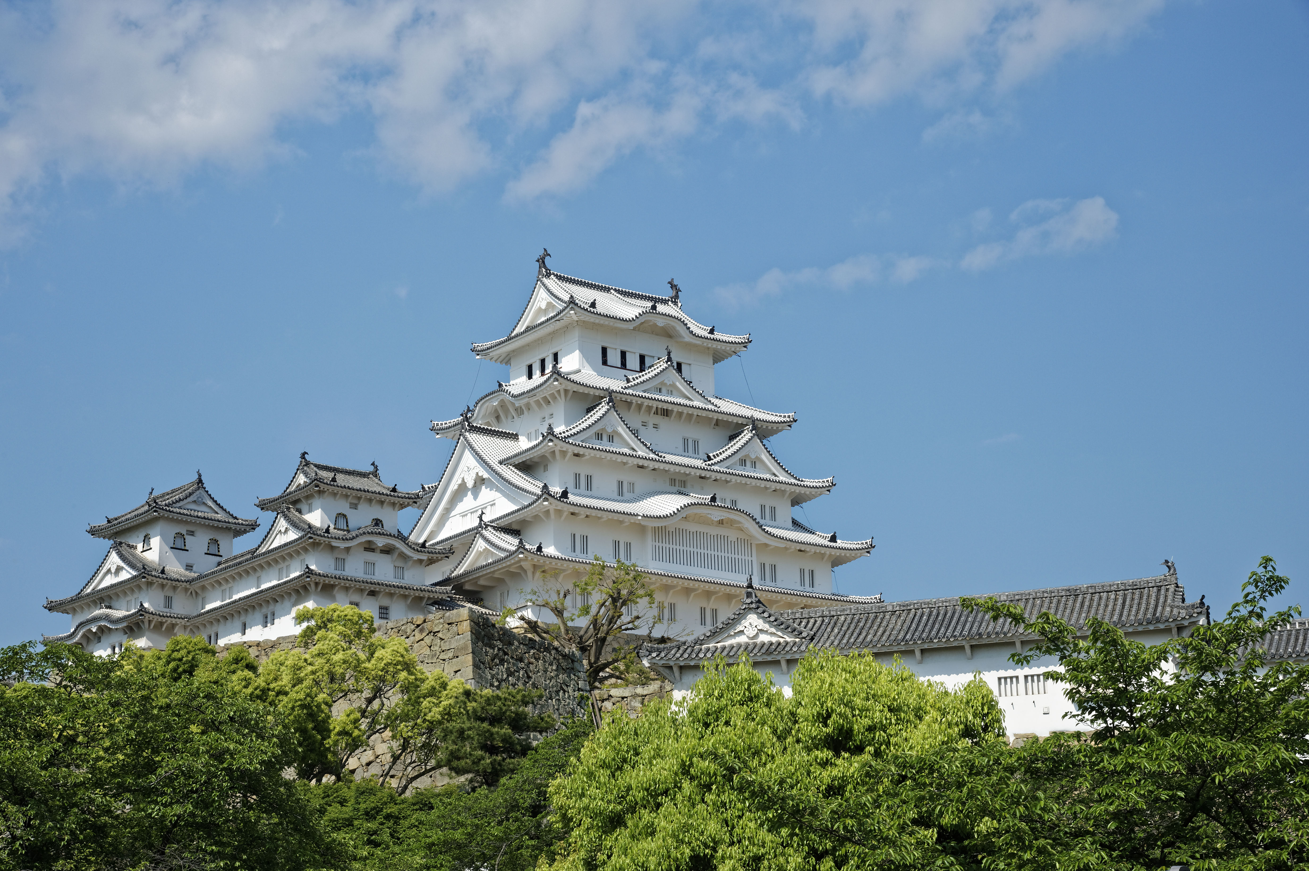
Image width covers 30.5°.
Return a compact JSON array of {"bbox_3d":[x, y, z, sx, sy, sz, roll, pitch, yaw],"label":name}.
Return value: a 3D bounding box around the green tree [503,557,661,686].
[{"bbox_3d":[-4.600,11.670,157.080,10.200,8.400,8.500,0,-14,-2],"label":"green tree"}]

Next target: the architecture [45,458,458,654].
[{"bbox_3d":[-32.900,9.790,194.950,16.500,17.500,41.000,10,-18,-34],"label":"architecture"}]

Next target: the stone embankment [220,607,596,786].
[{"bbox_3d":[-15.800,18.790,157.820,24.000,12.000,16.000,-10,-18,35],"label":"stone embankment"}]

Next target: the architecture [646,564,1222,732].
[{"bbox_3d":[10.100,8.510,88.490,20.200,6.300,6.800,-5,-15,20],"label":"architecture"}]

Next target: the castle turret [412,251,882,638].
[{"bbox_3d":[-3.120,2.160,196.210,33.800,33.200,26.500,10,-18,-34],"label":"castle turret"}]

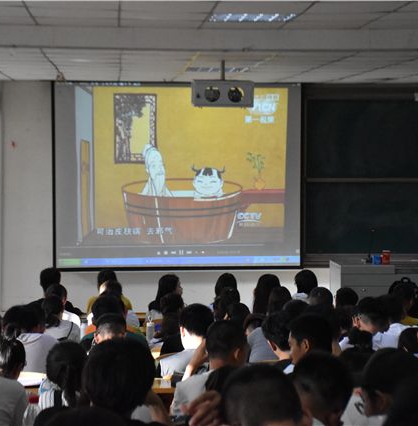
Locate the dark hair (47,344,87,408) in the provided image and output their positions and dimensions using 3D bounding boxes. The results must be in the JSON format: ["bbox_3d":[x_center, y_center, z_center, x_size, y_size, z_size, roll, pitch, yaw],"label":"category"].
[{"bbox_3d":[-0.577,0.654,5.400,0.172,0.250,0.220,0,4,-3],"label":"dark hair"}]

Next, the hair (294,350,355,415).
[{"bbox_3d":[0.355,0.518,4.100,0.180,0.210,0.210,0,3,2],"label":"hair"}]

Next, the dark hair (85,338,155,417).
[{"bbox_3d":[-0.242,0.442,3.600,0.190,0.215,0.220,0,4,-3],"label":"dark hair"}]

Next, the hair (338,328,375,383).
[{"bbox_3d":[0.604,0.579,5.400,0.175,0.230,0.220,0,4,-5],"label":"hair"}]

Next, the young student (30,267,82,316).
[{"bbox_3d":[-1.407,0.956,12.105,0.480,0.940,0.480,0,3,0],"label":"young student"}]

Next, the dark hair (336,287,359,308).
[{"bbox_3d":[1.154,0.708,11.100,0.185,0.210,0.215,-1,3,-16],"label":"dark hair"}]

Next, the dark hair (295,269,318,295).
[{"bbox_3d":[0.874,0.614,11.950,0.200,0.235,0.220,-2,4,-34],"label":"dark hair"}]

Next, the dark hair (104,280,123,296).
[{"bbox_3d":[-0.760,0.626,10.500,0.172,0.200,0.205,-1,4,-11],"label":"dark hair"}]

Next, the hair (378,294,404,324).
[{"bbox_3d":[1.189,0.634,8.800,0.180,0.200,0.210,0,3,1],"label":"hair"}]

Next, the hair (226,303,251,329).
[{"bbox_3d":[0.221,0.769,10.000,0.180,0.200,0.200,0,-2,-9],"label":"hair"}]

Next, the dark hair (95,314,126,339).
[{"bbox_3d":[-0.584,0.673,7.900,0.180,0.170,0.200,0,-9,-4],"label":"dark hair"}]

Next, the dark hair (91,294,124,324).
[{"bbox_3d":[-0.704,0.666,9.200,0.190,0.220,0.220,0,3,-1],"label":"dark hair"}]

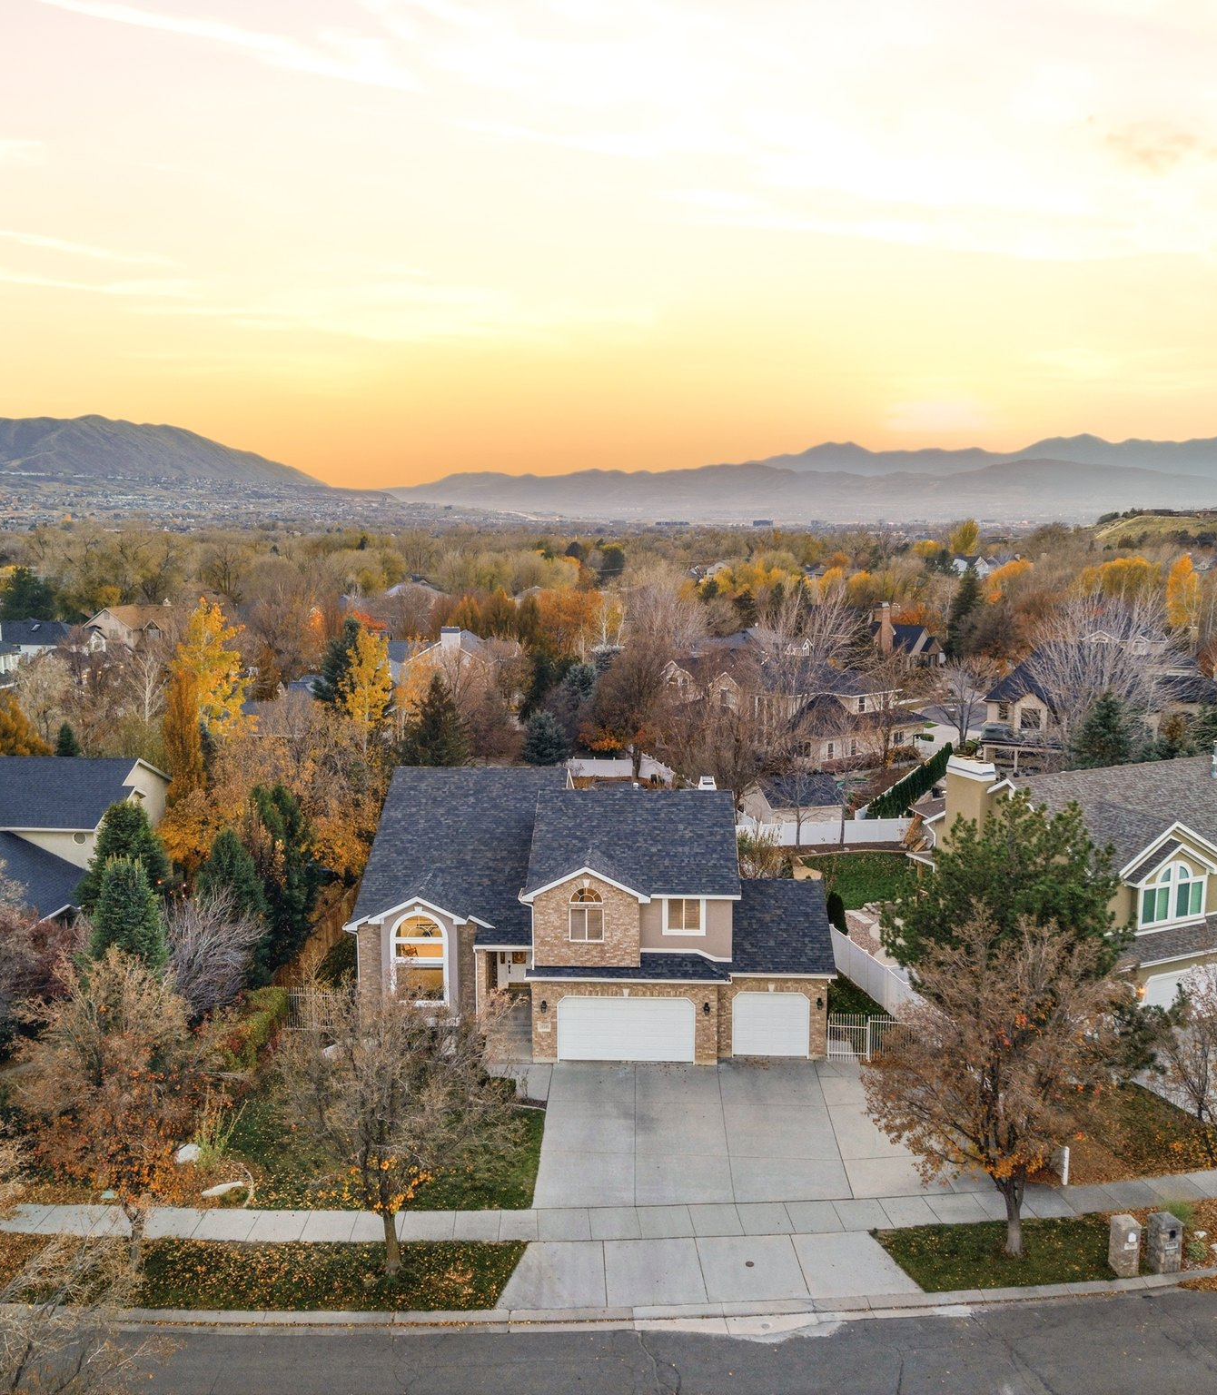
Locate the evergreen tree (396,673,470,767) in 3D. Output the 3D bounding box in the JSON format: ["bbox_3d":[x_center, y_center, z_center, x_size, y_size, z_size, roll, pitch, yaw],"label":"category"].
[{"bbox_3d":[-11.820,3.109,86.695,5.300,9.519,5.300,0,8,0],"label":"evergreen tree"}]

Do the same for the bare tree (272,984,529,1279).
[{"bbox_3d":[-5.692,11.691,34.156,6.300,7.800,6.300,-1,8,-10],"label":"bare tree"}]

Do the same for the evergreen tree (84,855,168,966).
[{"bbox_3d":[-19.797,9.208,53.001,3.300,5.496,3.300,0,8,0],"label":"evergreen tree"}]

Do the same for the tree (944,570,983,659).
[{"bbox_3d":[49.190,-11.338,178.917,5.400,12.558,5.400,0,8,0],"label":"tree"}]

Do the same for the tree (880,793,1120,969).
[{"bbox_3d":[14.535,8.770,44.476,8.900,9.800,8.900,3,9,19],"label":"tree"}]

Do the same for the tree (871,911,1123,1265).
[{"bbox_3d":[10.697,10.784,34.827,6.800,9.200,6.800,3,9,18],"label":"tree"}]

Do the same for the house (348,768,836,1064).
[{"bbox_3d":[-0.484,7.526,53.698,17.800,9.100,16.000,0,8,2],"label":"house"}]

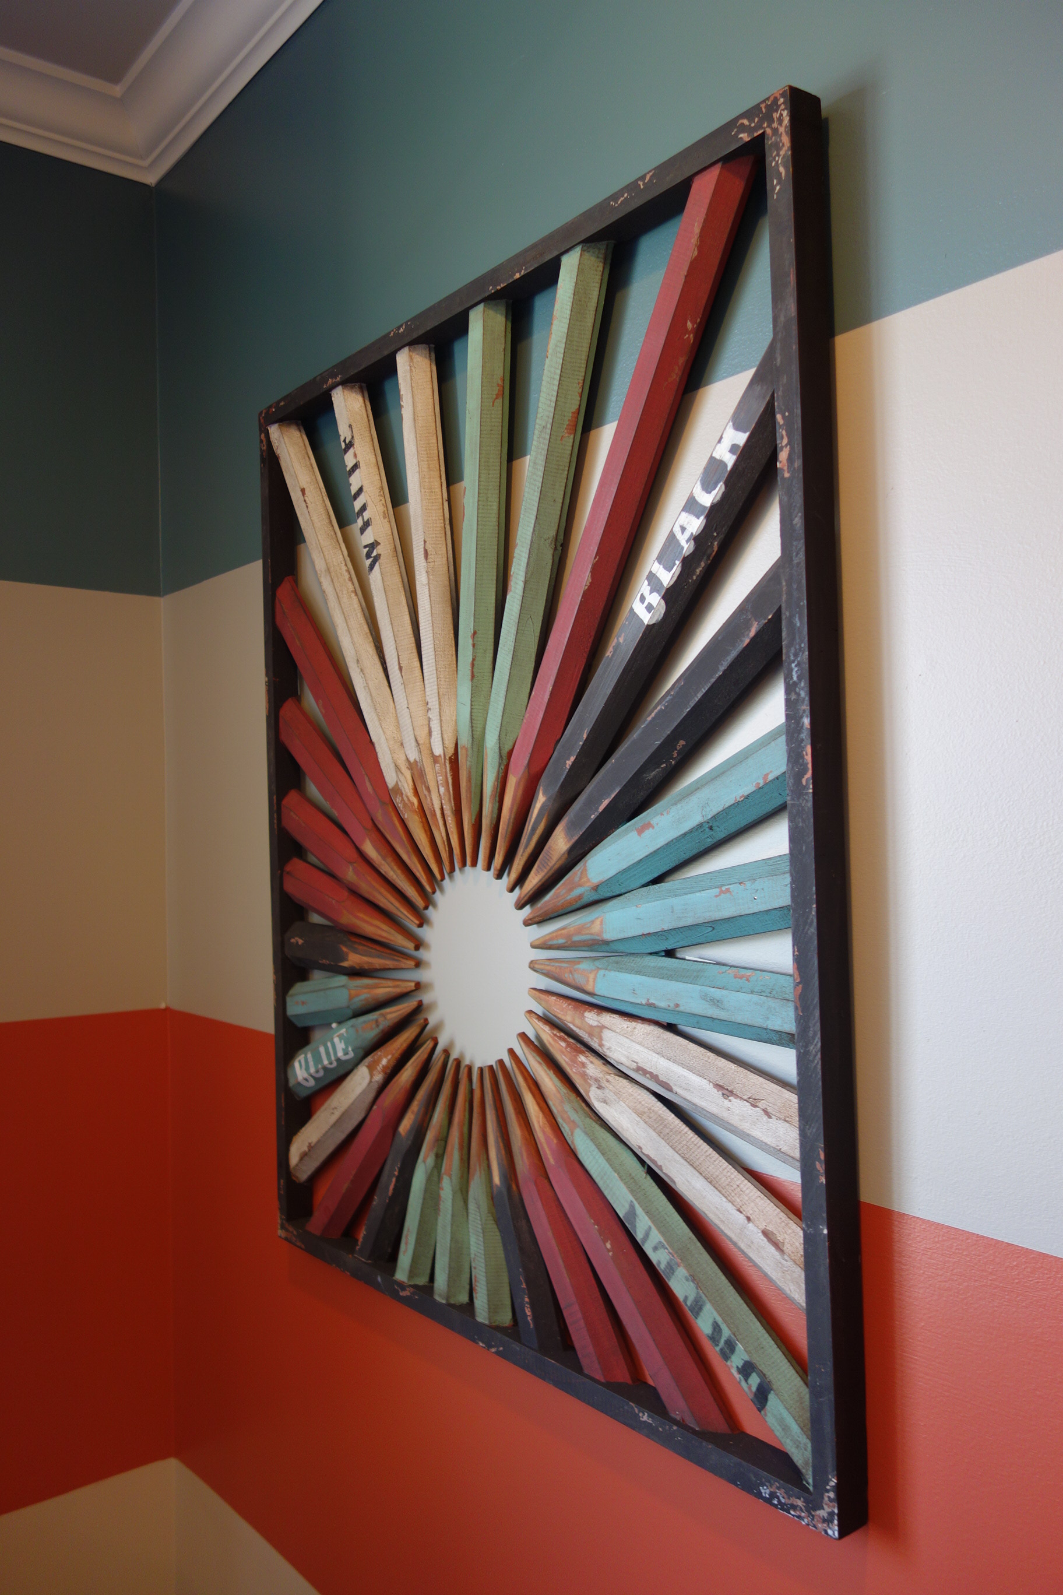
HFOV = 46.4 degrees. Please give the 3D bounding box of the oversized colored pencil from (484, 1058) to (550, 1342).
[{"bbox_3d":[-0.012,0.365,1.117,0.035,0.245,0.053,-1,-20,-38],"label":"oversized colored pencil"}]

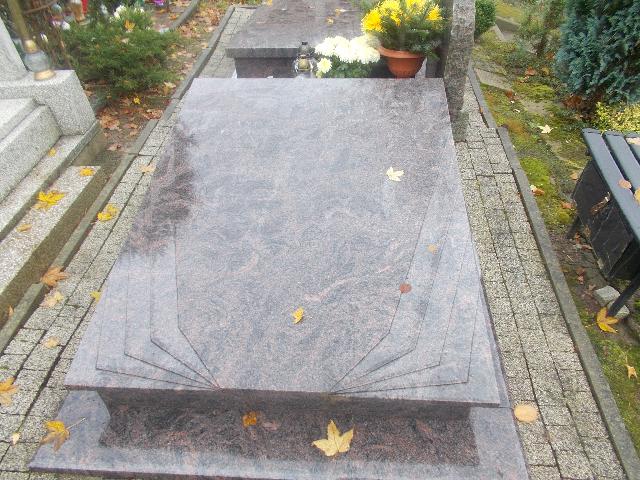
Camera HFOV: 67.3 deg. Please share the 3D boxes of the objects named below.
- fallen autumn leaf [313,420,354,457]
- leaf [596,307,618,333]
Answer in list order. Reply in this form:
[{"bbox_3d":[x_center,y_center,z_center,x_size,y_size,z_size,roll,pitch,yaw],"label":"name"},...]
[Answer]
[{"bbox_3d":[0.042,0.600,1.465,0.134,0.015,0.111,-8,43,-6],"label":"fallen autumn leaf"},{"bbox_3d":[1.074,0.300,1.796,0.082,0.030,0.115,-1,43,2],"label":"leaf"}]

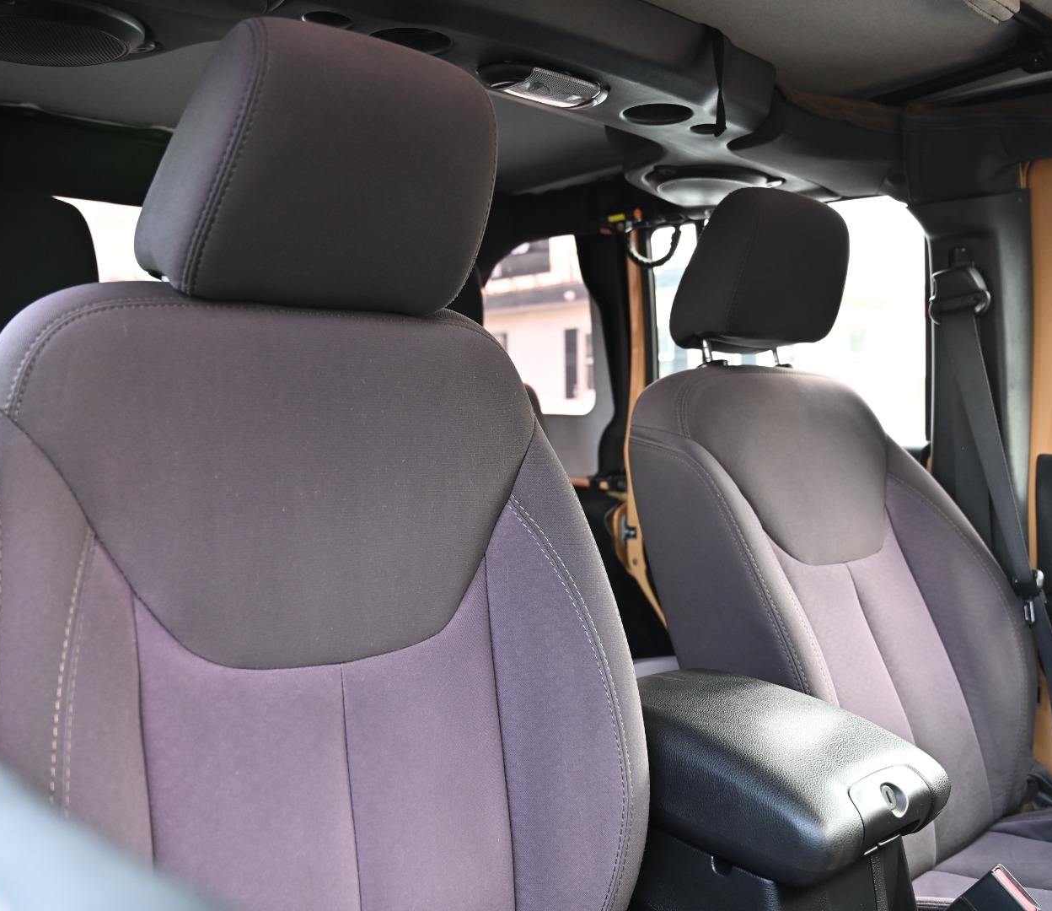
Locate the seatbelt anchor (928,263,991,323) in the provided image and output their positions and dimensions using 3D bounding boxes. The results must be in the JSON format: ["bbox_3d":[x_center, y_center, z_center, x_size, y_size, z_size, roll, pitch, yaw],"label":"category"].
[{"bbox_3d":[0.567,-0.213,1.340,0.035,0.080,0.075,0,1,-38],"label":"seatbelt anchor"}]

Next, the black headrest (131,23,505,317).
[{"bbox_3d":[-0.156,-0.216,0.783,0.255,0.200,0.130,0,21,-38],"label":"black headrest"}]

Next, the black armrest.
[{"bbox_3d":[0.198,0.261,0.885,0.215,0.095,0.285,0,4,-38],"label":"black armrest"}]

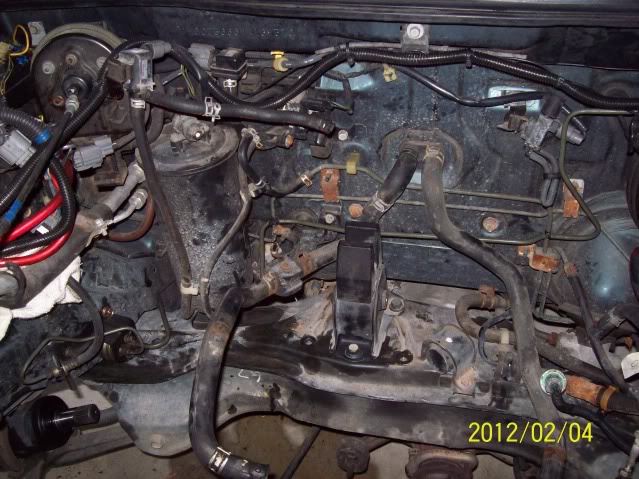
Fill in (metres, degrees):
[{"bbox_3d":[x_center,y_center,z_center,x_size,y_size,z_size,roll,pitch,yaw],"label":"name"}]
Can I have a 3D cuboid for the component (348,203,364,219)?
[{"bbox_3d":[0.050,-0.040,0.905,0.020,0.019,0.012,6,41,10],"label":"component"}]

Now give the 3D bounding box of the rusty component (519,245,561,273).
[{"bbox_3d":[0.292,0.025,0.885,0.054,0.030,0.025,6,41,10],"label":"rusty component"}]

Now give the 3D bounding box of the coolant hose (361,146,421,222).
[{"bbox_3d":[0.092,-0.071,0.845,0.064,0.107,0.038,6,41,10],"label":"coolant hose"}]

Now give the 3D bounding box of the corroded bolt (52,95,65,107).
[{"bbox_3d":[-0.311,-0.165,0.790,0.014,0.014,0.012,6,41,10],"label":"corroded bolt"}]

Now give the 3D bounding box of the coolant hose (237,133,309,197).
[{"bbox_3d":[-0.055,-0.094,0.819,0.073,0.084,0.055,6,41,10],"label":"coolant hose"}]

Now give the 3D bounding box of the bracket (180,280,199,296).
[{"bbox_3d":[-0.164,0.062,0.840,0.022,0.014,0.016,6,41,10],"label":"bracket"}]

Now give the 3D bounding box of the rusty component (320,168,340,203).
[{"bbox_3d":[0.015,-0.070,0.870,0.025,0.048,0.012,6,41,10],"label":"rusty component"}]

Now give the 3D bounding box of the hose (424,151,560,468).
[{"bbox_3d":[0.227,0.111,0.860,0.216,0.400,0.195,6,41,10],"label":"hose"}]

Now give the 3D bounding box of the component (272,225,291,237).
[{"bbox_3d":[-0.052,-0.013,0.920,0.024,0.014,0.015,6,41,10],"label":"component"}]

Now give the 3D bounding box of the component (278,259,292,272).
[{"bbox_3d":[-0.045,0.036,0.890,0.016,0.010,0.014,6,41,10],"label":"component"}]

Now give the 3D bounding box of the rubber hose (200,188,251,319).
[{"bbox_3d":[-0.113,0.020,0.830,0.059,0.161,0.071,6,41,10],"label":"rubber hose"}]

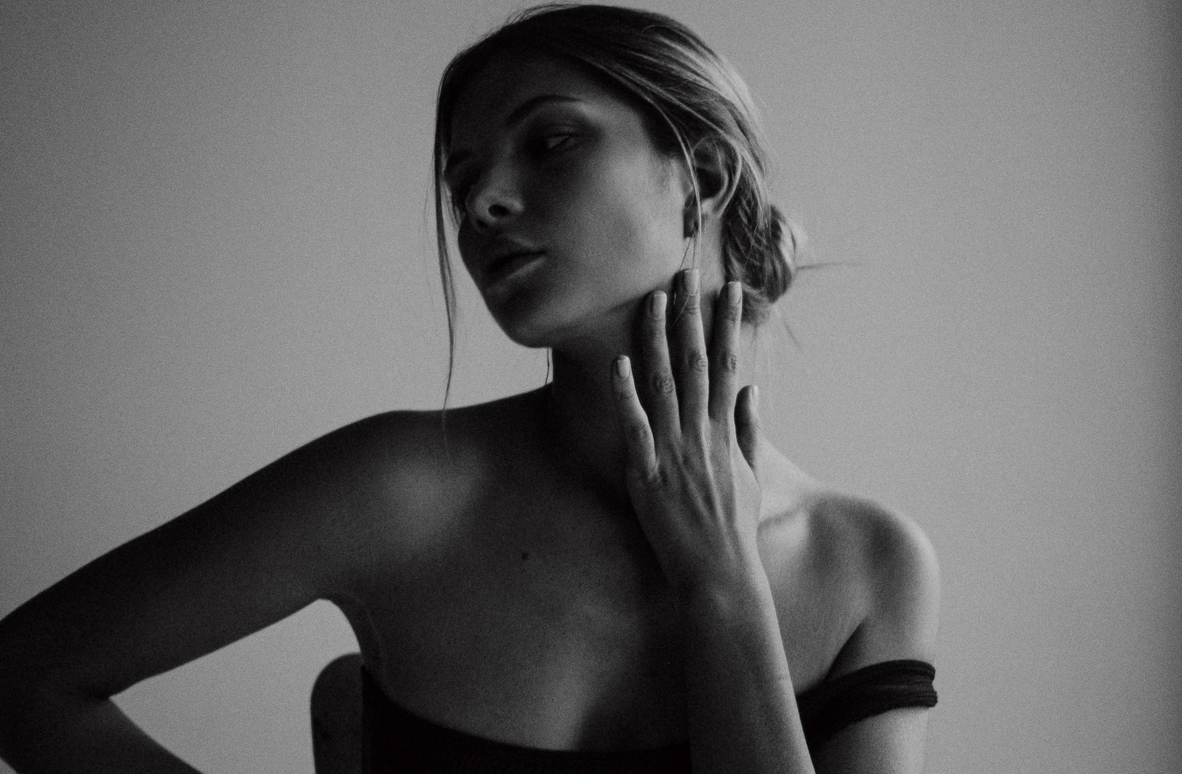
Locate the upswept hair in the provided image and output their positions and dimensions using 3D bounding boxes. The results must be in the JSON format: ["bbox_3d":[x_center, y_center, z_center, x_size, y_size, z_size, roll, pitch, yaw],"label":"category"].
[{"bbox_3d":[0.020,-0.130,0.880,0.180,0.240,0.230,-20,-11,40],"label":"upswept hair"}]

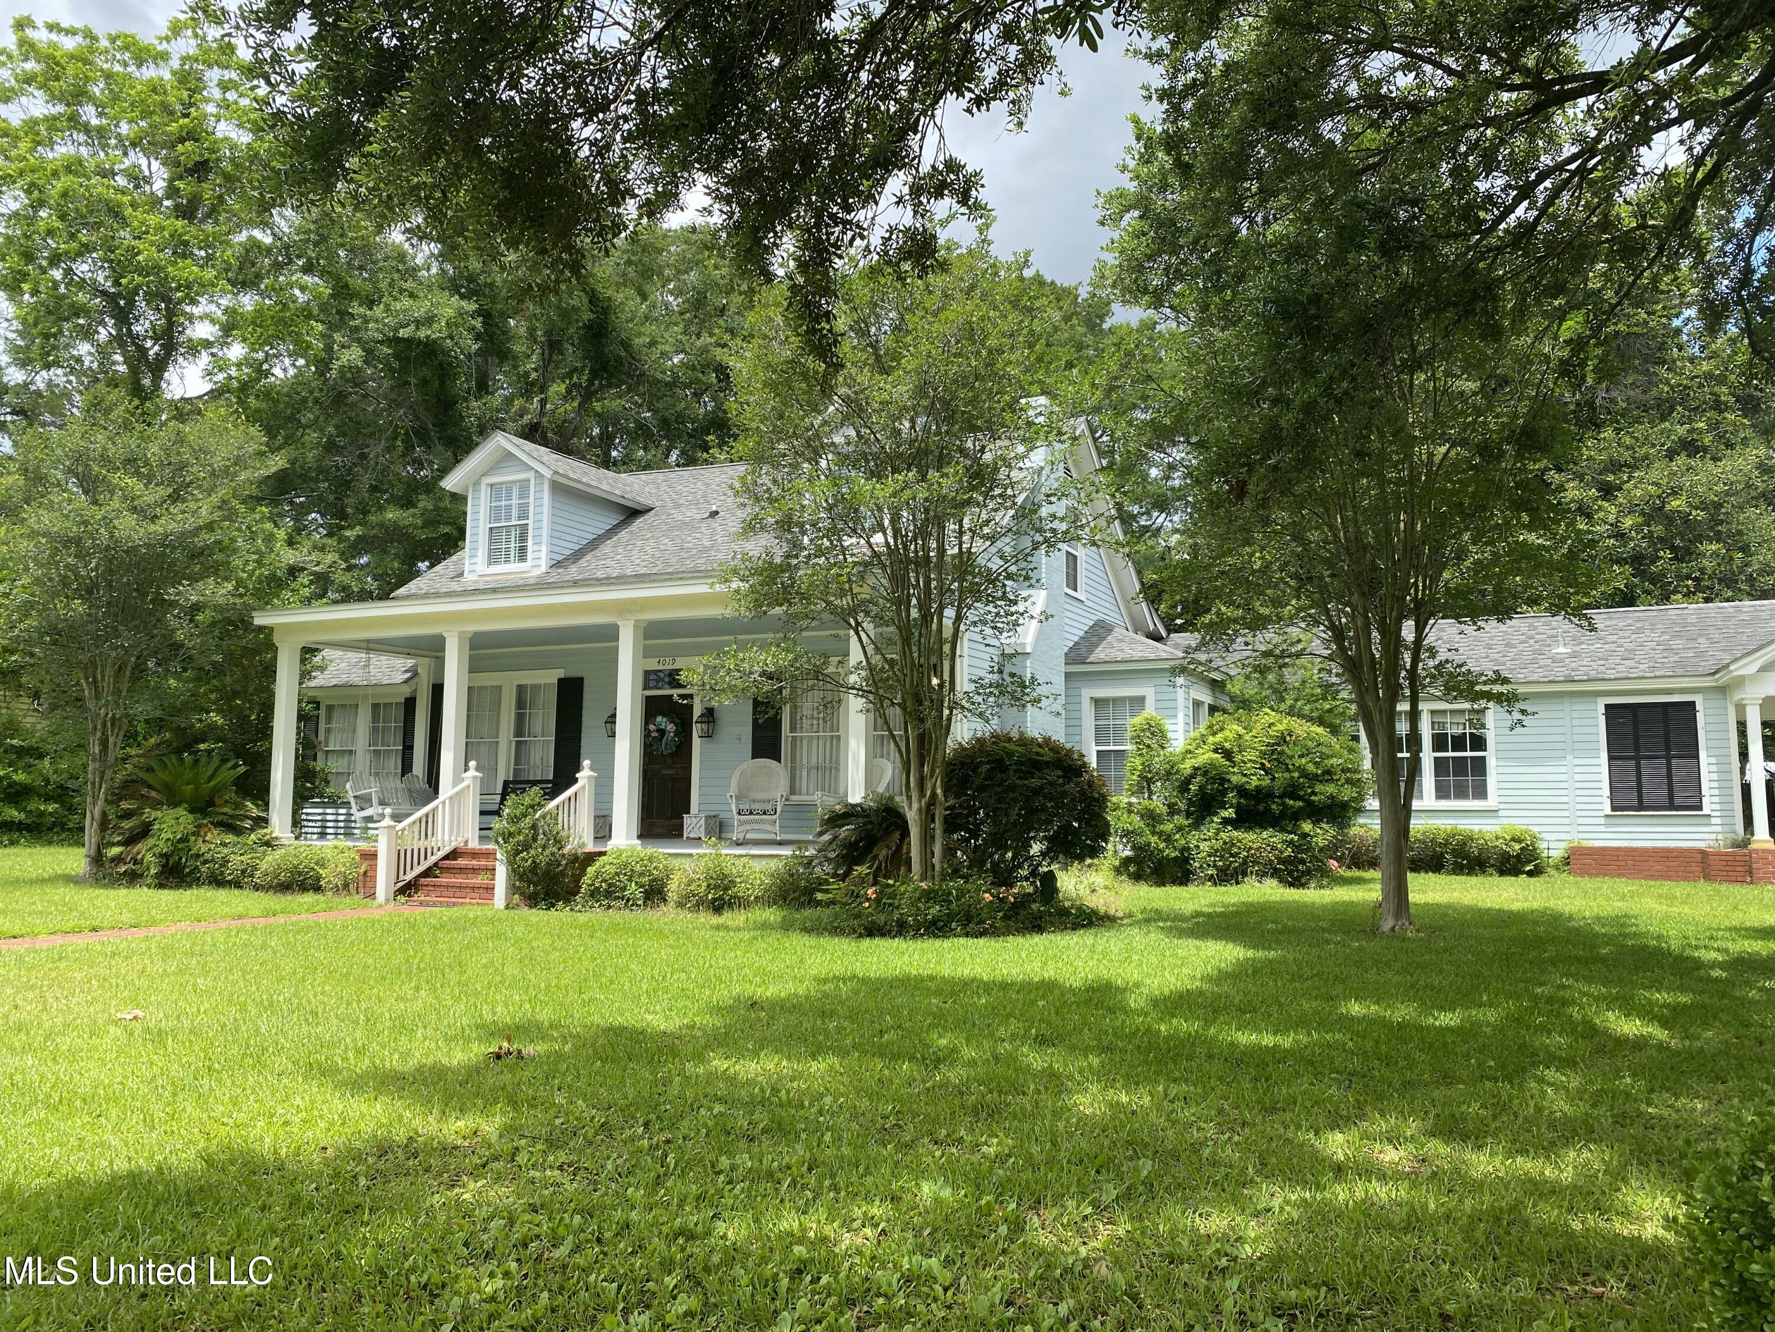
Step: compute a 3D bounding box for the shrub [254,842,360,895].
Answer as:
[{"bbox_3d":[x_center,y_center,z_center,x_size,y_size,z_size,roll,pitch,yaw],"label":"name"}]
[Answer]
[{"bbox_3d":[-7.826,2.707,17.947,1.600,0.648,1.000,-2,-6,24],"label":"shrub"}]

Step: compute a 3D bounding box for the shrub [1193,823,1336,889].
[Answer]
[{"bbox_3d":[5.332,2.667,18.841,1.900,0.840,1.250,-2,-6,24],"label":"shrub"}]

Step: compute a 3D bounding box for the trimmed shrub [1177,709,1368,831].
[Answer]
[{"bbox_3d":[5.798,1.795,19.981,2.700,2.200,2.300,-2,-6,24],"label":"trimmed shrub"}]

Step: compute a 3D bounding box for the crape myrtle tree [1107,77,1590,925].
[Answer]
[{"bbox_3d":[4.625,-1.602,13.400,4.800,8.349,4.700,-3,-6,25],"label":"crape myrtle tree"}]

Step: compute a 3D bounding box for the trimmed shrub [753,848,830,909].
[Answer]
[{"bbox_3d":[-1.049,2.330,14.433,0.900,0.690,0.830,0,-5,0],"label":"trimmed shrub"}]

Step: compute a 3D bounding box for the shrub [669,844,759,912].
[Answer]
[{"bbox_3d":[-1.944,2.351,14.807,0.980,0.720,0.880,-3,-6,25],"label":"shrub"}]

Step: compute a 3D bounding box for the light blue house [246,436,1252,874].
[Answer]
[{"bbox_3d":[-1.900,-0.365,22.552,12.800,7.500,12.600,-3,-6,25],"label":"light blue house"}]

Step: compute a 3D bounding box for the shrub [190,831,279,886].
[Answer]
[{"bbox_3d":[-9.244,2.719,18.788,1.200,0.730,1.000,-3,-6,25],"label":"shrub"}]

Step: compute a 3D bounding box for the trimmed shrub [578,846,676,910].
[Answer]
[{"bbox_3d":[-3.082,2.458,15.605,1.150,0.675,0.950,-2,-6,24],"label":"trimmed shrub"}]

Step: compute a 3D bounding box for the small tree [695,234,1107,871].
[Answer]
[{"bbox_3d":[0.199,-1.065,14.701,4.500,7.536,4.400,0,-5,0],"label":"small tree"}]

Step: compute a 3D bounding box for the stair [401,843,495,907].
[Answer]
[{"bbox_3d":[-4.799,2.562,16.188,1.750,0.650,1.200,-2,-6,24],"label":"stair"}]

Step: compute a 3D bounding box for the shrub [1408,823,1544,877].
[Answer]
[{"bbox_3d":[9.127,2.815,20.516,1.950,0.750,0.950,-3,-6,25],"label":"shrub"}]

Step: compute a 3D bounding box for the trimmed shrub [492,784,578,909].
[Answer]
[{"bbox_3d":[-4.068,2.081,15.363,1.000,1.360,0.950,-2,-6,24],"label":"trimmed shrub"}]

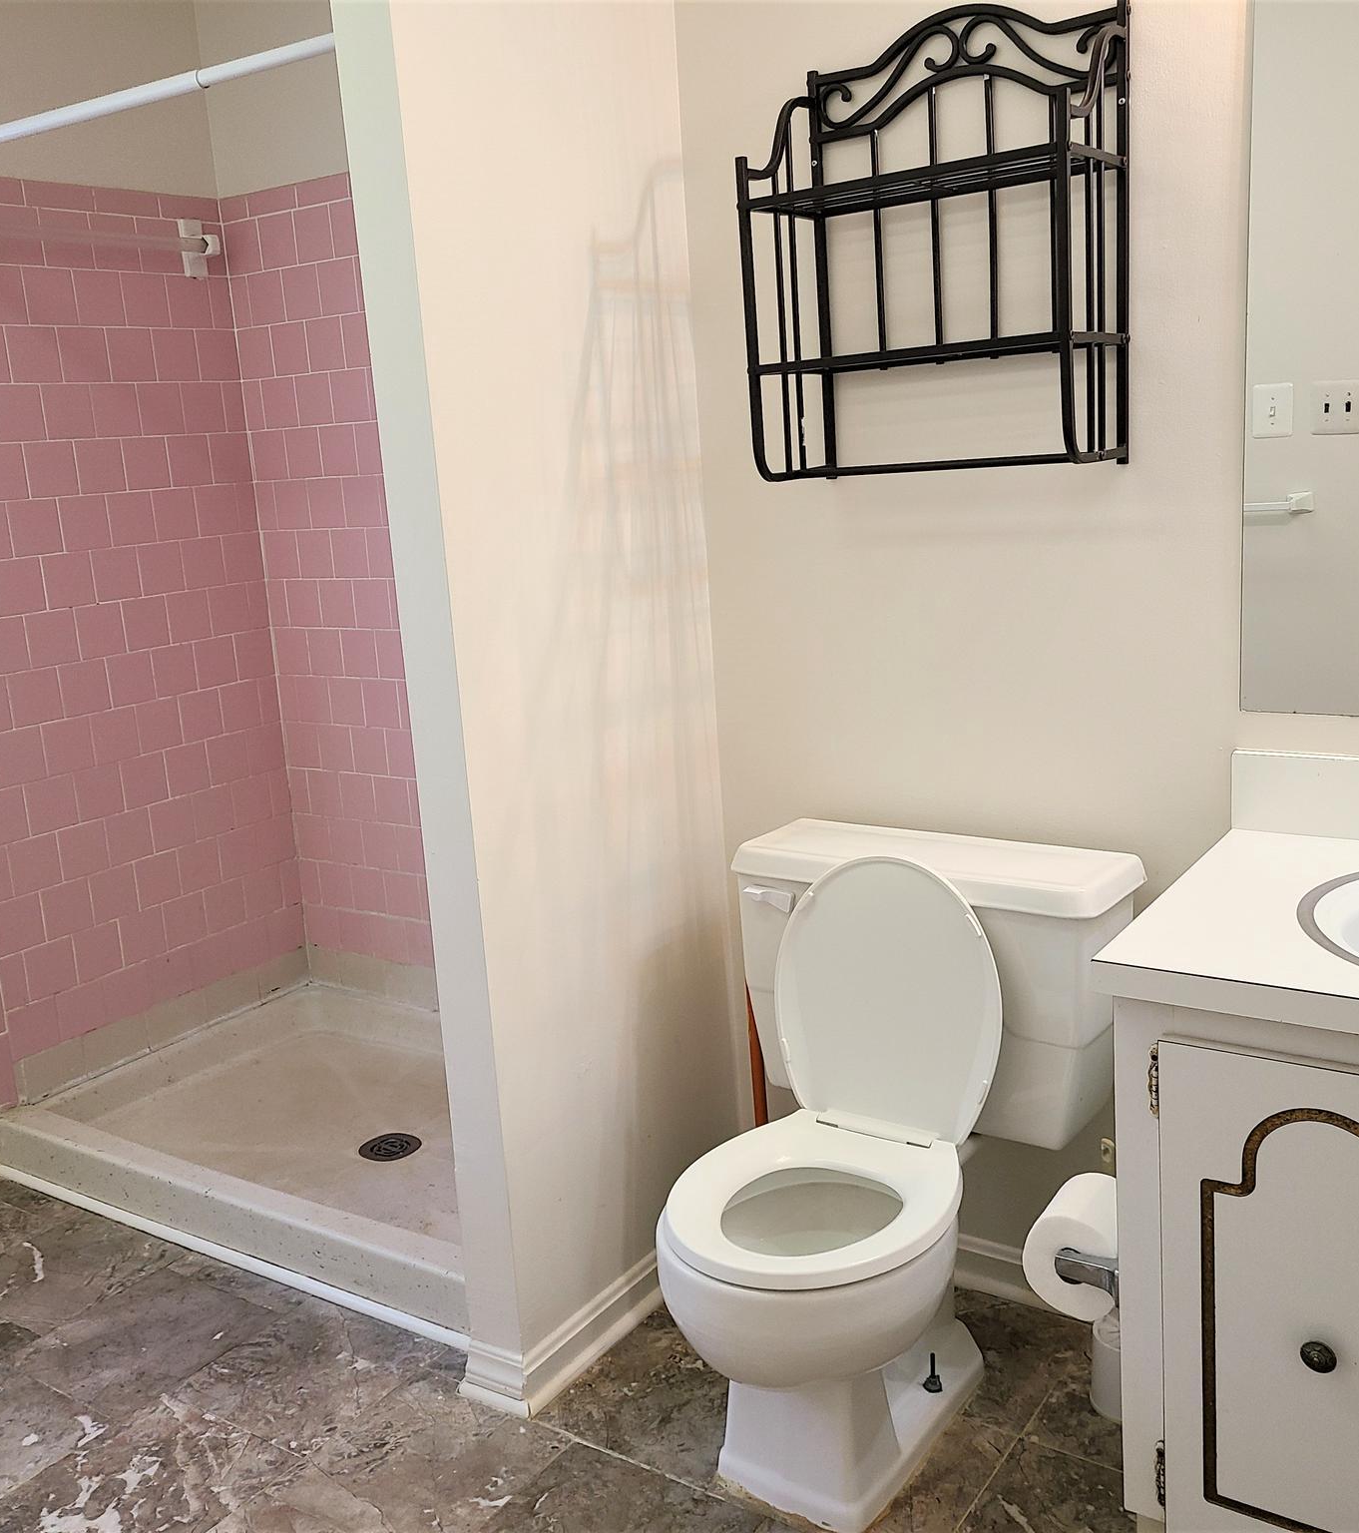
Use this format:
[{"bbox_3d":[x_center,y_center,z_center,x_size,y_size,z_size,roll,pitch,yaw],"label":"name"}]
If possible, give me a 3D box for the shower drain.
[{"bbox_3d":[-0.548,0.728,2.919,0.120,0.012,0.120,-4,12,1],"label":"shower drain"}]

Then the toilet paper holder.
[{"bbox_3d":[0.488,0.548,1.741,0.095,0.055,0.155,4,15,34],"label":"toilet paper holder"}]

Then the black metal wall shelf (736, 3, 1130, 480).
[{"bbox_3d":[0.320,-0.661,1.942,0.440,0.583,0.210,4,15,34],"label":"black metal wall shelf"}]

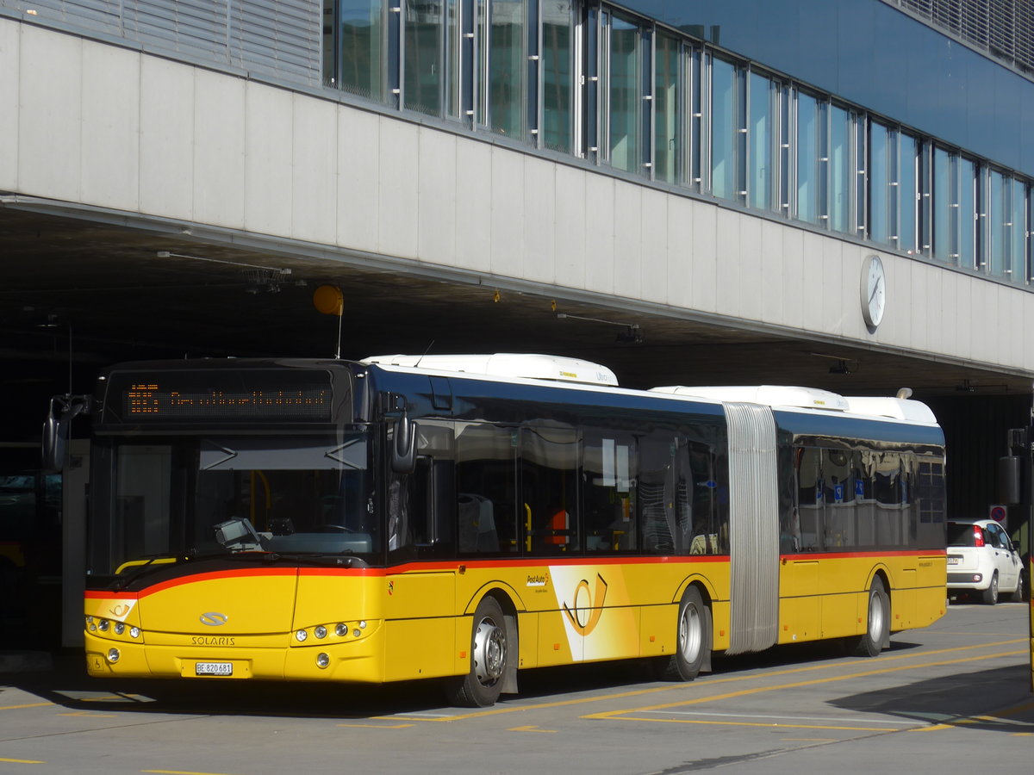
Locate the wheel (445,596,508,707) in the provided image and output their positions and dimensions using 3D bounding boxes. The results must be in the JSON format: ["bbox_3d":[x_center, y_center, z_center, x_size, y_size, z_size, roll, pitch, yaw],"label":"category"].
[{"bbox_3d":[-0.377,2.200,30.888,0.290,0.950,0.950,0,-2,19],"label":"wheel"}]

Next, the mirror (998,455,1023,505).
[{"bbox_3d":[3.649,0.685,27.400,0.170,0.370,0.120,0,-2,19],"label":"mirror"}]

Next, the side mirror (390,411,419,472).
[{"bbox_3d":[-0.868,0.419,28.387,0.190,0.490,0.170,0,-2,19],"label":"side mirror"}]

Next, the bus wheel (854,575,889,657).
[{"bbox_3d":[3.920,2.590,41.972,0.310,0.950,0.950,-1,-2,25],"label":"bus wheel"}]

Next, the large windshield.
[{"bbox_3d":[-2.243,0.911,28.907,2.360,1.110,0.280,0,-6,19],"label":"large windshield"}]

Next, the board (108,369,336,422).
[{"bbox_3d":[-2.301,0.064,28.875,1.890,0.410,0.120,0,-2,19],"label":"board"}]

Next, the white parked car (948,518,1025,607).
[{"bbox_3d":[8.379,3.236,68.859,1.640,1.550,3.650,0,-2,20],"label":"white parked car"}]

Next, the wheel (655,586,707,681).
[{"bbox_3d":[1.567,2.426,36.505,0.310,0.950,0.950,0,-2,19],"label":"wheel"}]

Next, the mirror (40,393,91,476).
[{"bbox_3d":[-3.556,0.370,29.200,0.330,0.620,0.220,0,-2,19],"label":"mirror"}]

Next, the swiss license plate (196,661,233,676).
[{"bbox_3d":[-2.343,2.179,28.666,0.305,0.100,0.015,0,-2,19],"label":"swiss license plate"}]

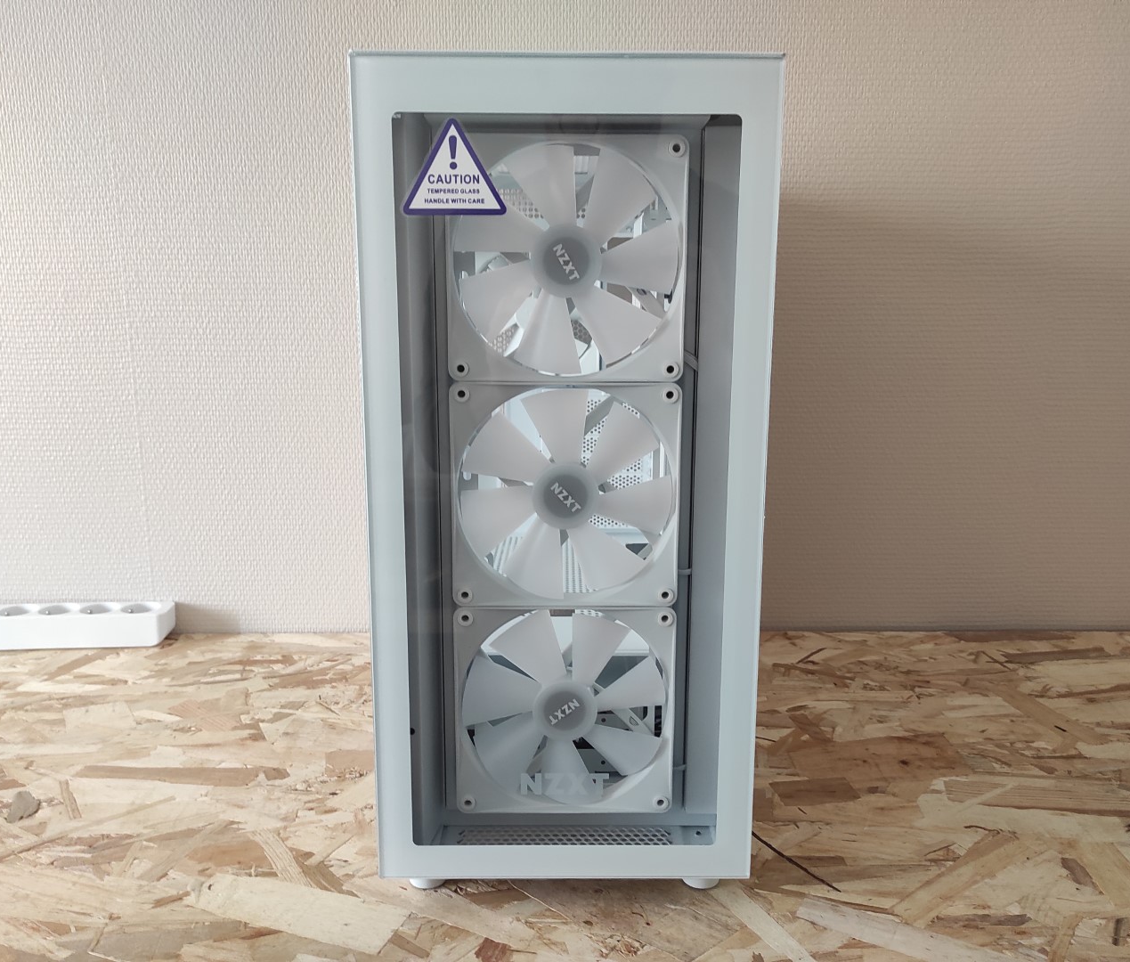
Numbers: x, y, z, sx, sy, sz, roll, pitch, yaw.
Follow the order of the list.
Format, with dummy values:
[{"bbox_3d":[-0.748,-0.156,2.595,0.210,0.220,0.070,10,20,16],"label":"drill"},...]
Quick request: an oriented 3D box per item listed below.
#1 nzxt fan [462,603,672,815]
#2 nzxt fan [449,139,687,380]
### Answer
[{"bbox_3d":[0.000,0.145,0.602,0.140,0.140,0.026,0,11,0],"label":"nzxt fan"},{"bbox_3d":[0.001,-0.130,0.551,0.140,0.140,0.026,0,11,0],"label":"nzxt fan"}]

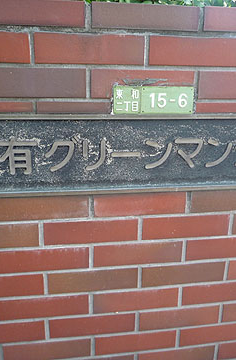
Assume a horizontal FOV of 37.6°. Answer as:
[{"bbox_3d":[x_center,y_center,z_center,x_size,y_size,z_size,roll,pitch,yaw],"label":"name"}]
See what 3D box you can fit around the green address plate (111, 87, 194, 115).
[{"bbox_3d":[0.079,-0.176,0.766,0.181,0.059,0.012,-2,17,-8],"label":"green address plate"}]

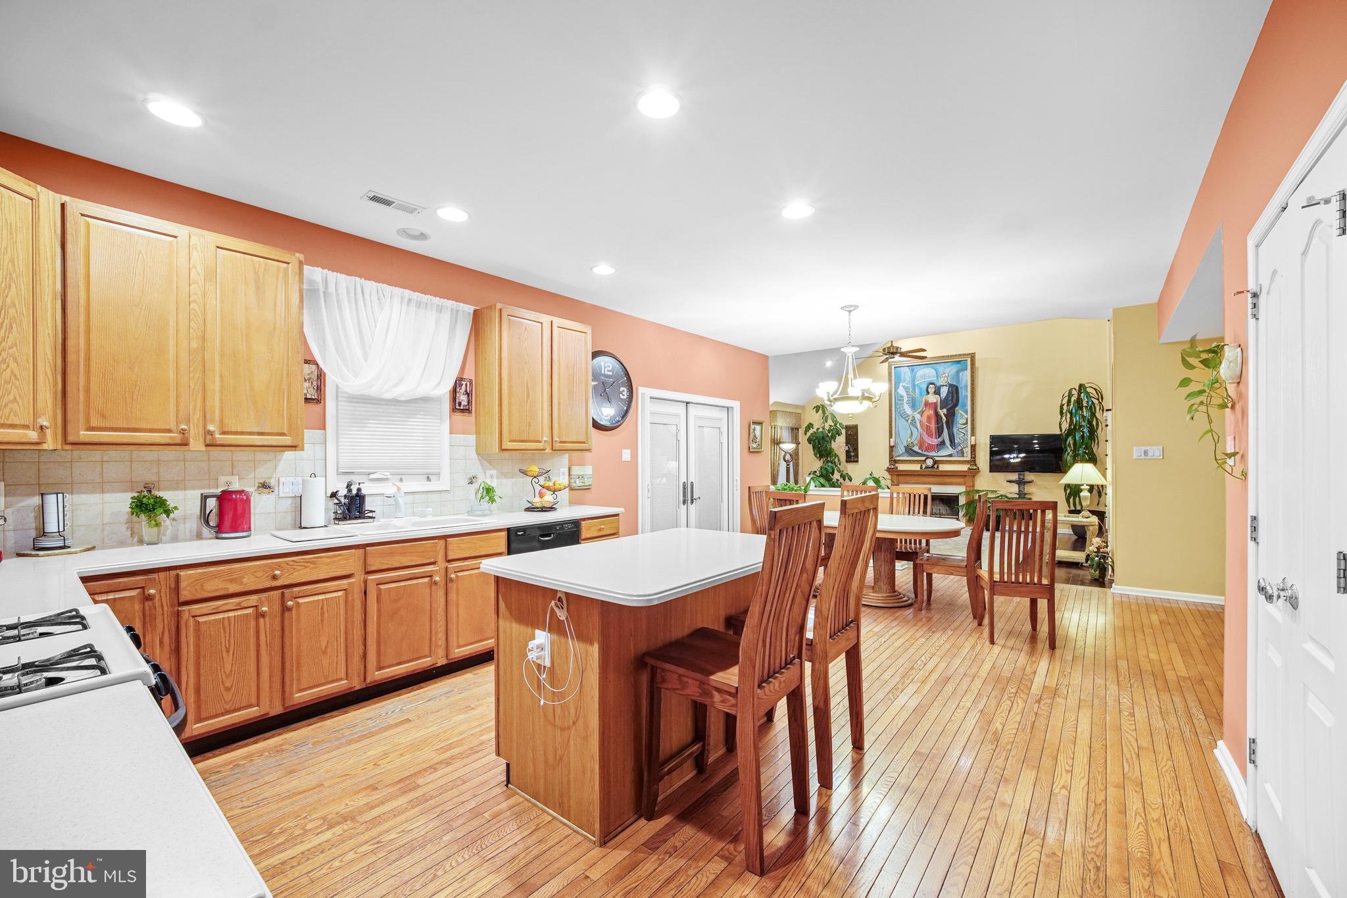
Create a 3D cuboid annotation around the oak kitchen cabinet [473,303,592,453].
[{"bbox_3d":[-1.069,-0.503,3.871,0.345,1.067,0.840,0,-1,42],"label":"oak kitchen cabinet"}]

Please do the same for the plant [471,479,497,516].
[{"bbox_3d":[-1.414,0.368,3.620,0.170,0.270,0.180,-1,-1,41],"label":"plant"}]

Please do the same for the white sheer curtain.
[{"bbox_3d":[-1.826,-0.703,3.209,0.090,0.730,1.050,-1,-1,41],"label":"white sheer curtain"}]

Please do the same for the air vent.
[{"bbox_3d":[-1.543,-1.352,2.685,0.145,0.015,0.285,-1,-1,39],"label":"air vent"}]

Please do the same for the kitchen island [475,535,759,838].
[{"bbox_3d":[-0.013,0.936,2.284,0.890,0.914,1.330,0,0,39],"label":"kitchen island"}]

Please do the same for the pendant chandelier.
[{"bbox_3d":[1.668,-0.811,4.592,0.640,1.040,0.640,0,-1,42],"label":"pendant chandelier"}]

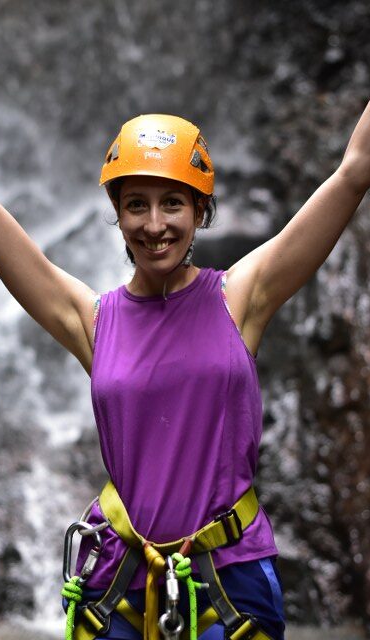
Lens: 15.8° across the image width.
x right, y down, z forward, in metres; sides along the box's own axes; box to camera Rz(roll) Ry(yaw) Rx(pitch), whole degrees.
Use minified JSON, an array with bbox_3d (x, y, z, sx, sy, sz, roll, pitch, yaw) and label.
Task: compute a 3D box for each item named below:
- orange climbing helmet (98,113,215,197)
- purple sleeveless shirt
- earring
[{"bbox_3d":[-0.050,-0.298,2.420,0.212,0.153,0.265,3,-1,7],"label":"orange climbing helmet"},{"bbox_3d":[-0.015,0.193,2.420,0.355,0.570,0.240,-2,2,16],"label":"purple sleeveless shirt"},{"bbox_3d":[0.006,-0.120,2.400,0.022,0.052,0.012,9,0,-30],"label":"earring"}]

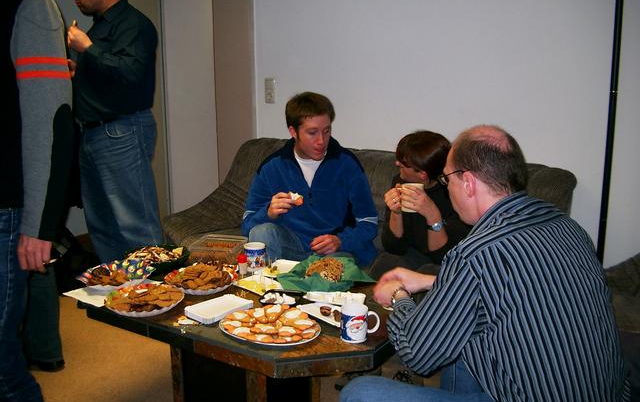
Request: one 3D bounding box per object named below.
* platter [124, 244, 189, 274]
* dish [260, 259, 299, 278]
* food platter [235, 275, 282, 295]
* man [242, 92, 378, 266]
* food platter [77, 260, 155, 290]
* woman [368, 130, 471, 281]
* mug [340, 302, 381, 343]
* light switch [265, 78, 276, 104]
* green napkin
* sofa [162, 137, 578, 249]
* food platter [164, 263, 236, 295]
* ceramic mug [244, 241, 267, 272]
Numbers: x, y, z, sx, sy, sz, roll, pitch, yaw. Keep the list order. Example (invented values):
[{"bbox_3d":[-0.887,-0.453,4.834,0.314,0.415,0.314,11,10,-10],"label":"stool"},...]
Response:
[{"bbox_3d":[-0.595,0.226,2.516,0.237,0.085,0.237,0,11,0],"label":"platter"},{"bbox_3d":[-0.139,0.244,2.550,0.125,0.030,0.170,4,12,21],"label":"dish"},{"bbox_3d":[-0.203,0.280,2.364,0.165,0.030,0.125,9,14,40],"label":"food platter"},{"bbox_3d":[-0.044,0.126,2.904,0.560,1.130,0.750,2,11,13],"label":"man"},{"bbox_3d":[-0.713,0.265,2.380,0.262,0.060,0.255,0,11,0],"label":"food platter"},{"bbox_3d":[0.391,0.240,2.692,0.480,0.980,0.700,6,12,29],"label":"woman"},{"bbox_3d":[0.114,0.334,1.896,0.112,0.096,0.080,-1,11,-3],"label":"mug"},{"bbox_3d":[-0.298,-0.661,4.120,0.081,0.152,0.018,9,14,40],"label":"light switch"},{"bbox_3d":[0.021,0.245,2.433,0.290,0.070,0.270,-6,12,-26],"label":"green napkin"},{"bbox_3d":[0.077,0.219,3.159,1.920,0.850,0.900,9,14,40],"label":"sofa"},{"bbox_3d":[-0.411,0.261,2.380,0.255,0.064,0.255,0,11,0],"label":"food platter"},{"bbox_3d":[-0.244,0.206,2.589,0.088,0.093,0.092,0,11,0],"label":"ceramic mug"}]

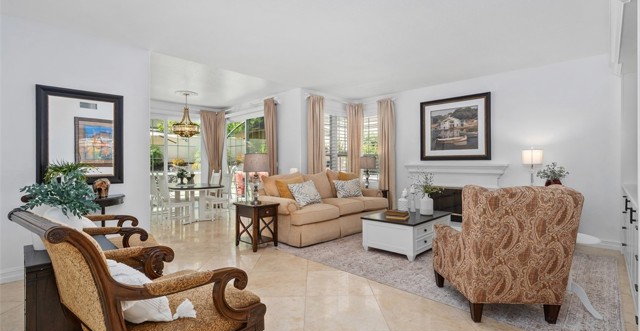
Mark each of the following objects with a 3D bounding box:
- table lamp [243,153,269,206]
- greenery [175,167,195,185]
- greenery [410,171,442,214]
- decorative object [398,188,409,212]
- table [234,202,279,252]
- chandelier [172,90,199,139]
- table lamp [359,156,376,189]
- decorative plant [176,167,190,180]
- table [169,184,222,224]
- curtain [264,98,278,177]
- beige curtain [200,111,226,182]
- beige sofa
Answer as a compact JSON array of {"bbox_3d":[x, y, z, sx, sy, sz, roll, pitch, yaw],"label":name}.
[{"bbox_3d":[-0.925,0.183,4.140,0.365,0.735,0.365,0,1,0],"label":"table lamp"},{"bbox_3d":[-2.920,0.235,6.120,0.360,0.370,0.320,0,0,-44],"label":"greenery"},{"bbox_3d":[1.580,0.407,4.200,0.460,0.620,0.400,0,0,-44],"label":"greenery"},{"bbox_3d":[1.355,0.565,4.620,0.160,0.370,0.160,0,0,-44],"label":"decorative object"},{"bbox_3d":[-0.906,0.860,4.140,0.410,0.620,0.520,0,0,-44],"label":"table"},{"bbox_3d":[-2.860,-1.070,6.100,0.530,1.000,0.530,0,0,-44],"label":"chandelier"},{"bbox_3d":[1.020,0.163,6.120,0.370,0.735,0.370,0,1,0],"label":"table lamp"},{"bbox_3d":[-2.980,0.180,6.200,0.270,0.330,0.270,0,0,-44],"label":"decorative plant"},{"bbox_3d":[-2.660,0.795,6.020,1.200,0.750,1.200,0,0,-44],"label":"table"},{"bbox_3d":[-1.070,-0.165,6.260,0.370,2.630,0.130,0,0,42],"label":"curtain"},{"bbox_3d":[-2.770,-0.100,7.400,0.620,2.580,0.140,0,0,-43],"label":"beige curtain"},{"bbox_3d":[0.185,0.655,5.250,2.250,1.070,1.000,0,0,-45],"label":"beige sofa"}]

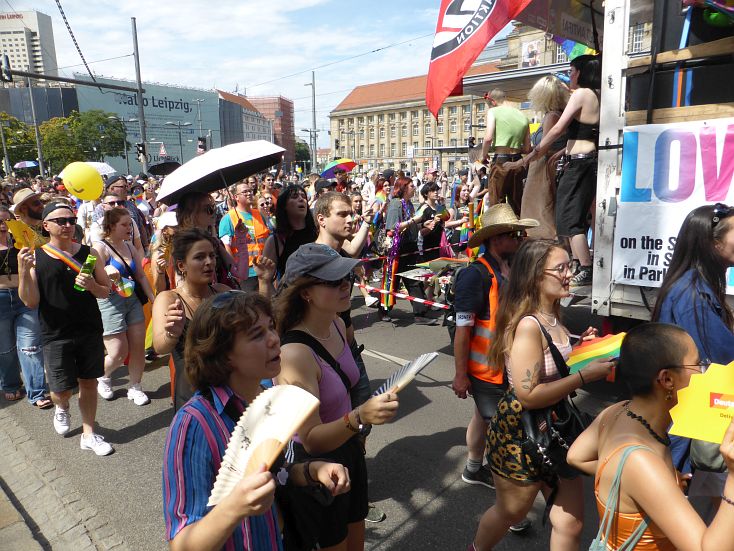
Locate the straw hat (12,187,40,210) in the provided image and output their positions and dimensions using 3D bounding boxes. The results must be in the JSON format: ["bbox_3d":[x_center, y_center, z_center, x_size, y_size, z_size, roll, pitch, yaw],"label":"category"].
[{"bbox_3d":[-3.311,-0.739,4.950,0.290,0.130,0.265,-20,5,17],"label":"straw hat"}]

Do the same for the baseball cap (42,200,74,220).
[{"bbox_3d":[-2.193,-0.460,3.602,0.250,0.130,0.190,5,13,25],"label":"baseball cap"}]

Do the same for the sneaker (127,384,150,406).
[{"bbox_3d":[-2.031,1.067,4.508,0.265,0.110,0.095,8,14,34],"label":"sneaker"}]

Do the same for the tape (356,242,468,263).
[{"bbox_3d":[0.630,-0.293,6.100,0.040,0.080,2.000,9,14,41],"label":"tape"}]

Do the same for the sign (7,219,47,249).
[{"bbox_3d":[-2.110,-0.241,3.150,0.210,0.180,0.040,22,-6,-41],"label":"sign"}]

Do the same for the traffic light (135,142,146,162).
[{"bbox_3d":[-10.405,-5.661,23.336,0.400,0.880,0.300,3,12,15],"label":"traffic light"}]

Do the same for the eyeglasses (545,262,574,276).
[{"bbox_3d":[0.727,-0.030,2.040,0.138,0.048,0.145,-10,15,-41],"label":"eyeglasses"}]

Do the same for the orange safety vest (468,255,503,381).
[{"bbox_3d":[0.709,0.250,2.831,0.310,0.680,0.460,3,12,15],"label":"orange safety vest"}]

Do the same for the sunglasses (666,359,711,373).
[{"bbox_3d":[0.799,0.223,1.330,0.145,0.045,0.140,-1,10,20],"label":"sunglasses"}]

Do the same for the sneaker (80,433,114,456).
[{"bbox_3d":[-1.965,1.228,3.709,0.285,0.120,0.105,5,13,24],"label":"sneaker"}]

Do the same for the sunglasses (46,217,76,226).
[{"bbox_3d":[-2.032,-0.362,3.380,0.150,0.048,0.145,7,13,32],"label":"sunglasses"}]

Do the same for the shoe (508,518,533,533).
[{"bbox_3d":[0.766,1.327,2.835,0.290,0.105,0.105,3,11,17],"label":"shoe"}]

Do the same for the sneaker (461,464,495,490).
[{"bbox_3d":[0.751,1.261,3.176,0.300,0.110,0.108,4,12,23],"label":"sneaker"}]

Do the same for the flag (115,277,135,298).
[{"bbox_3d":[-2.005,0.099,4.209,0.200,0.190,0.040,-7,13,-27],"label":"flag"}]

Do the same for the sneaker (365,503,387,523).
[{"bbox_3d":[-0.037,1.318,2.915,0.290,0.100,0.105,2,11,13],"label":"sneaker"}]

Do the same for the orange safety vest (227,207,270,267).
[{"bbox_3d":[-1.206,-0.392,5.250,0.430,0.620,0.270,-8,13,-32],"label":"orange safety vest"}]

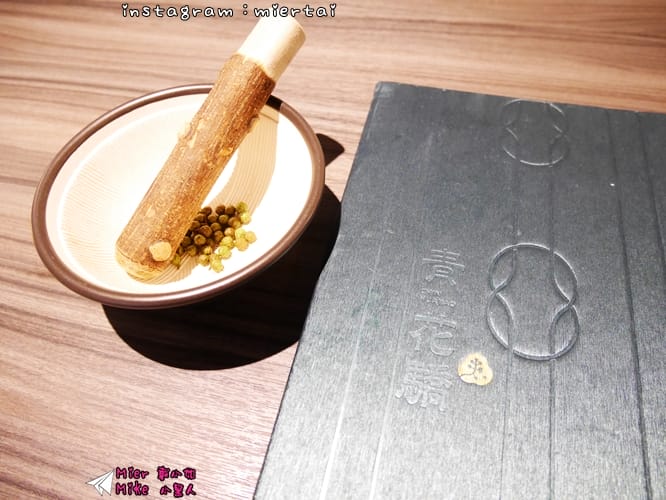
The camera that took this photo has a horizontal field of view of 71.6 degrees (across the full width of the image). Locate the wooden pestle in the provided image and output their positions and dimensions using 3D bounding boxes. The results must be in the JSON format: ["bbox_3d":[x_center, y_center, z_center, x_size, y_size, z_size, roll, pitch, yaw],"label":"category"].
[{"bbox_3d":[-0.059,-0.052,0.223,0.025,0.025,0.137,29,82,0],"label":"wooden pestle"}]

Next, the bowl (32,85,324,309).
[{"bbox_3d":[-0.070,-0.021,0.237,0.134,0.053,0.134,-1,58,2],"label":"bowl"}]

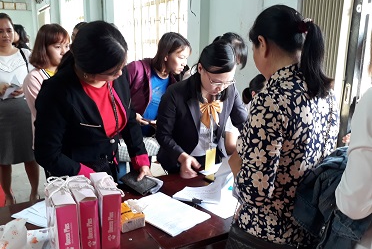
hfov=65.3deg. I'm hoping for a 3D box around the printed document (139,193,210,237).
[{"bbox_3d":[-0.080,0.332,1.123,0.297,0.012,0.210,10,13,42],"label":"printed document"}]

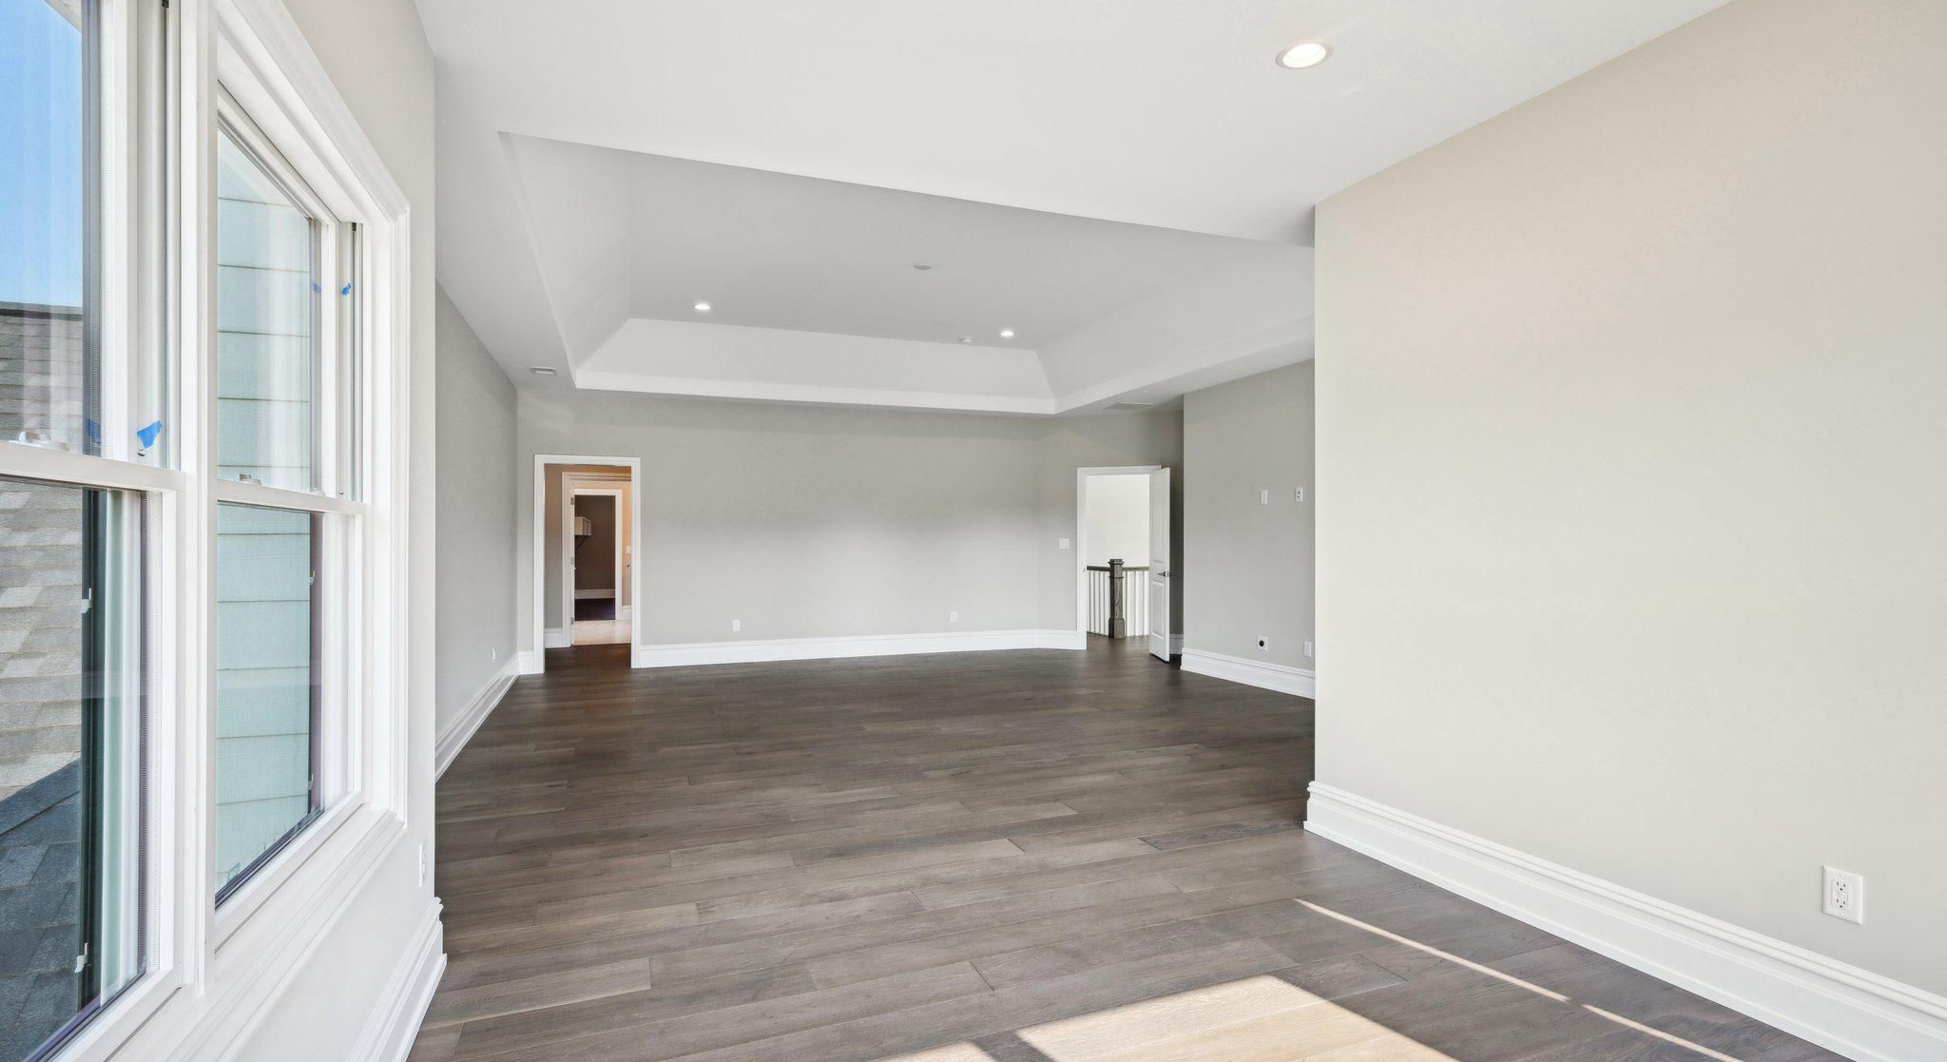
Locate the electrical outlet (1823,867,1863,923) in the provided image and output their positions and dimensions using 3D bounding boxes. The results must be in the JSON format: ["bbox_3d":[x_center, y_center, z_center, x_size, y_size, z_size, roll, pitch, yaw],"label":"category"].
[{"bbox_3d":[2.144,0.899,2.135,0.010,0.117,0.073,0,-1,-22],"label":"electrical outlet"}]

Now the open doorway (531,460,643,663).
[{"bbox_3d":[-3.783,0.323,8.523,0.955,2.105,0.150,0,-1,-22],"label":"open doorway"}]

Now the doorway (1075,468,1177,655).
[{"bbox_3d":[1.663,0.322,9.821,0.990,2.100,0.160,0,-1,21],"label":"doorway"}]

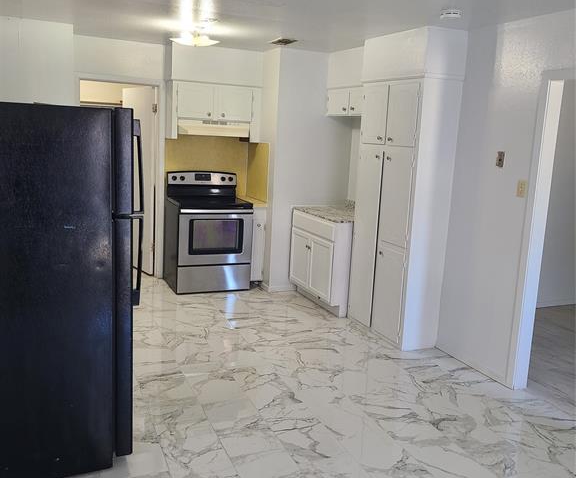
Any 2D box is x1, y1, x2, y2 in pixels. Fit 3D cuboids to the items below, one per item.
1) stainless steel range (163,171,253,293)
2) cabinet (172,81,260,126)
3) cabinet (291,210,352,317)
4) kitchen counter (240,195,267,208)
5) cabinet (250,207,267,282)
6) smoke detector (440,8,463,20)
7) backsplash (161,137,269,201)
[{"bbox_3d":[-0.840,-0.083,6.052,0.757,1.185,0.685,-2,12,-23],"label":"stainless steel range"},{"bbox_3d":[-0.781,-1.400,6.016,0.938,0.380,0.405,-2,12,-23],"label":"cabinet"},{"bbox_3d":[0.514,0.199,5.716,0.615,0.880,0.935,-2,12,-23],"label":"cabinet"},{"bbox_3d":[-0.424,-0.408,6.246,0.177,0.044,0.650,-2,12,-23],"label":"kitchen counter"},{"bbox_3d":[-0.449,0.040,6.339,0.175,0.872,0.625,-2,12,-23],"label":"cabinet"},{"bbox_3d":[1.004,-1.386,3.546,0.125,0.042,0.125,-2,12,-23],"label":"smoke detector"},{"bbox_3d":[-0.760,-0.719,6.041,0.935,0.615,0.635,-2,12,-23],"label":"backsplash"}]

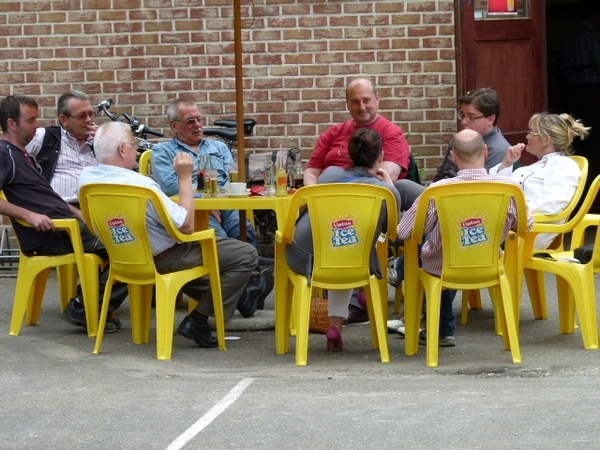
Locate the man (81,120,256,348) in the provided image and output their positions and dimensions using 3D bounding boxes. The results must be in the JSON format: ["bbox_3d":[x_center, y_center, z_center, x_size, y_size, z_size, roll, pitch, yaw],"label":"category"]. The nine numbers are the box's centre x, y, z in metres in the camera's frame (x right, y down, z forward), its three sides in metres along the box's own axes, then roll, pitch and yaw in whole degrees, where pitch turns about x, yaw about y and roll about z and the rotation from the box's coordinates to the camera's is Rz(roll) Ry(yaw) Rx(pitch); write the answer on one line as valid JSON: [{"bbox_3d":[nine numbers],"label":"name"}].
[{"bbox_3d":[-0.678,0.041,13.650,0.560,1.180,0.840,3,7,43],"label":"man"}]

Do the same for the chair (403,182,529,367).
[{"bbox_3d":[0.785,0.211,12.433,0.550,0.850,0.570,-2,5,-5],"label":"chair"}]

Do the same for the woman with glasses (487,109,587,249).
[{"bbox_3d":[1.140,-0.030,13.624,0.850,1.100,0.540,-4,6,-28],"label":"woman with glasses"}]

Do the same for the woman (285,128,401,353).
[{"bbox_3d":[0.223,0.070,13.360,0.570,1.130,0.820,-2,5,-2],"label":"woman"}]

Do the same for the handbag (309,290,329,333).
[{"bbox_3d":[0.088,0.439,14.180,0.240,0.250,0.150,-2,5,-2],"label":"handbag"}]

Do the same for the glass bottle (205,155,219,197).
[{"bbox_3d":[-0.462,-0.263,13.650,0.060,0.210,0.060,-1,5,0],"label":"glass bottle"}]

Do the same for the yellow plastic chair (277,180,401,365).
[{"bbox_3d":[0.178,0.212,12.592,0.550,0.850,0.570,-2,5,-8],"label":"yellow plastic chair"}]

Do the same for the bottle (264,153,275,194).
[{"bbox_3d":[-0.157,-0.255,13.531,0.056,0.200,0.056,-1,5,0],"label":"bottle"}]

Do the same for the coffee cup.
[{"bbox_3d":[-0.329,-0.195,14.070,0.096,0.064,0.088,-2,5,-2],"label":"coffee cup"}]

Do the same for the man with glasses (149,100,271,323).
[{"bbox_3d":[-0.508,-0.100,14.980,0.540,1.205,0.840,-4,6,-25],"label":"man with glasses"}]

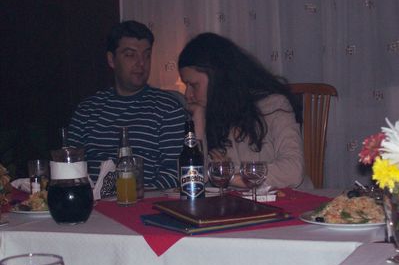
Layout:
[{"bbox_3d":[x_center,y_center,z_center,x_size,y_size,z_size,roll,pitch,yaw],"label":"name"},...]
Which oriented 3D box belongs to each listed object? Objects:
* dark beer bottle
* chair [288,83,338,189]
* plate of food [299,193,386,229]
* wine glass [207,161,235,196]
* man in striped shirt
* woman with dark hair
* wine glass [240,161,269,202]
[{"bbox_3d":[-0.020,0.096,2.278,0.068,0.260,0.068,-1,3,0],"label":"dark beer bottle"},{"bbox_3d":[0.331,0.379,3.074,0.440,1.090,0.500,-1,3,10],"label":"chair"},{"bbox_3d":[0.390,0.191,2.053,0.260,0.080,0.260,-1,3,0],"label":"plate of food"},{"bbox_3d":[0.064,0.154,2.331,0.077,0.136,0.077,-1,3,0],"label":"wine glass"},{"bbox_3d":[-0.245,0.275,2.818,0.500,1.345,0.740,-1,3,0],"label":"man in striped shirt"},{"bbox_3d":[0.171,0.301,2.800,0.500,1.280,0.720,1,3,28],"label":"woman with dark hair"},{"bbox_3d":[0.157,0.154,2.301,0.077,0.136,0.077,-1,3,0],"label":"wine glass"}]

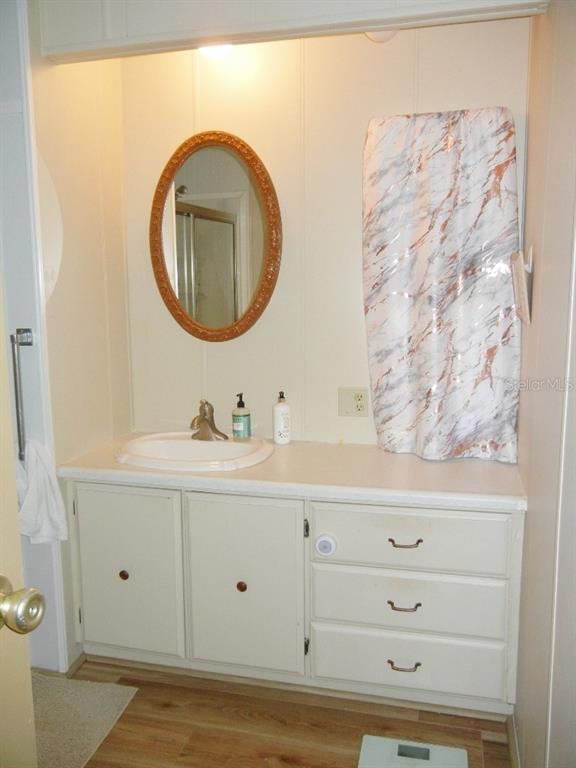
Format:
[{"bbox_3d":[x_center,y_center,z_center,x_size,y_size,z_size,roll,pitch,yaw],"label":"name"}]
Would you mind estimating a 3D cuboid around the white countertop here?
[{"bbox_3d":[0.021,0.282,2.321,1.509,0.040,0.570,2,8,14],"label":"white countertop"}]

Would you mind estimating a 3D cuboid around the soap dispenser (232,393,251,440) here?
[{"bbox_3d":[-0.180,0.127,2.586,0.068,0.181,0.068,0,7,0],"label":"soap dispenser"}]

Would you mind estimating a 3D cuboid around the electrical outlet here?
[{"bbox_3d":[0.249,0.069,2.528,0.115,0.115,0.008,2,8,14],"label":"electrical outlet"}]

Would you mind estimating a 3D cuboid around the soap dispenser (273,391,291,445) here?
[{"bbox_3d":[-0.023,0.129,2.576,0.065,0.198,0.065,-1,7,-8],"label":"soap dispenser"}]

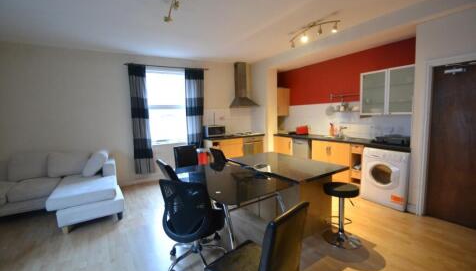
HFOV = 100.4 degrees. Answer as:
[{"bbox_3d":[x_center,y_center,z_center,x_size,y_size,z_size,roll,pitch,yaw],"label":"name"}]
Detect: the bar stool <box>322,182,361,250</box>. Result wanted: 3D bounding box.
[{"bbox_3d":[1.169,0.874,2.216,0.390,0.610,0.390,-5,7,-33],"label":"bar stool"}]

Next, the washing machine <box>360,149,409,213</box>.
[{"bbox_3d":[2.444,0.622,3.164,0.570,0.850,0.597,-5,7,-33],"label":"washing machine"}]

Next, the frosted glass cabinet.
[{"bbox_3d":[2.487,-0.703,3.200,0.320,0.710,0.810,-5,7,-33],"label":"frosted glass cabinet"}]

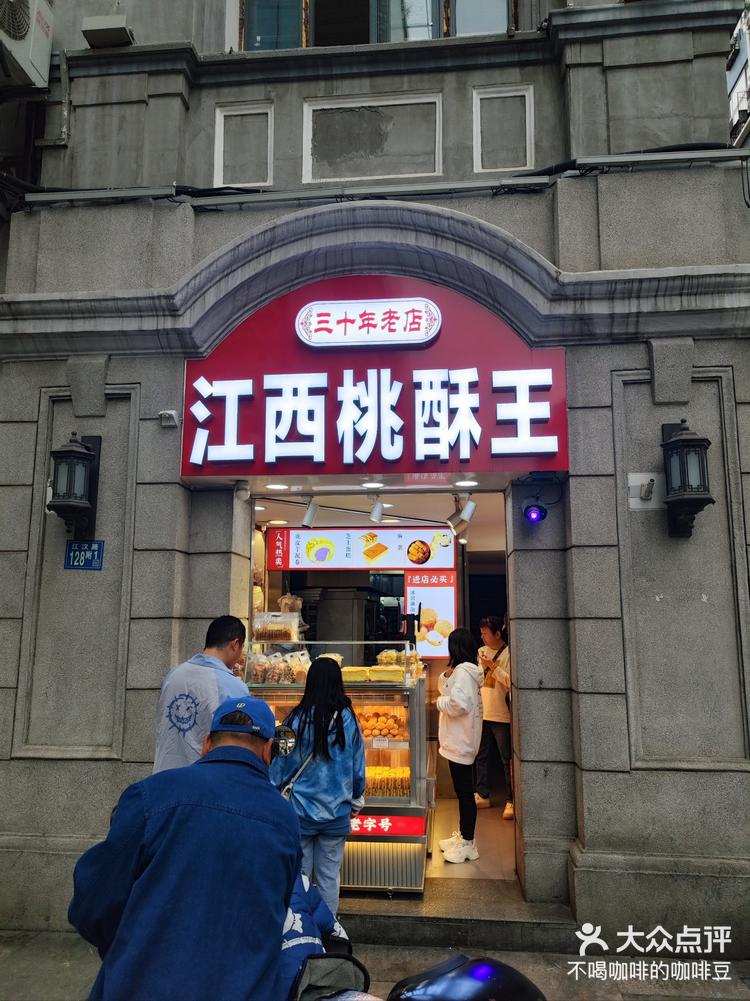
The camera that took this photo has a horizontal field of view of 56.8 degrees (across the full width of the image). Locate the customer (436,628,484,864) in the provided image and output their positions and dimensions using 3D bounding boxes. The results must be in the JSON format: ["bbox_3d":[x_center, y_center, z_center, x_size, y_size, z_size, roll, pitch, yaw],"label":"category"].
[{"bbox_3d":[0.604,1.693,4.903,0.340,1.560,0.440,-2,-9,13],"label":"customer"}]

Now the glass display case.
[{"bbox_3d":[-0.218,1.735,4.493,1.135,1.260,0.650,0,-9,5],"label":"glass display case"}]

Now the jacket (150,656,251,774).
[{"bbox_3d":[-0.860,1.149,3.449,0.510,0.760,0.320,-5,-10,32],"label":"jacket"}]

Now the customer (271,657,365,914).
[{"bbox_3d":[-0.305,1.623,3.686,0.495,1.545,0.350,0,-9,5],"label":"customer"}]

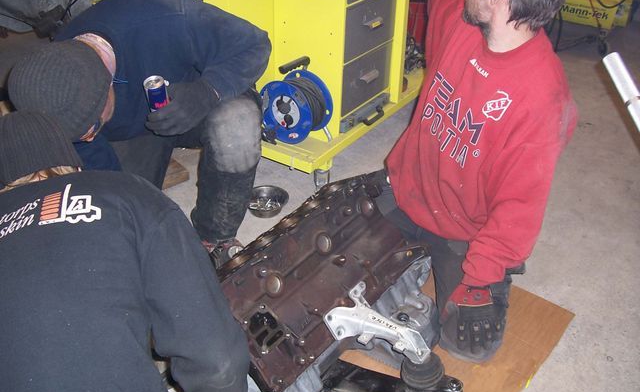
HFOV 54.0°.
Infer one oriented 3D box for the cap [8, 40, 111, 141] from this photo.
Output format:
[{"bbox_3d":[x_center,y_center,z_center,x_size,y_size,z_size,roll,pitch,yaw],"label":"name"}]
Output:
[{"bbox_3d":[-0.596,-0.246,1.450,0.190,0.230,0.185,-2,6,33],"label":"cap"}]

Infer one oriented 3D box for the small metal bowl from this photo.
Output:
[{"bbox_3d":[-0.190,0.027,2.280,0.150,0.055,0.150,1,32,-1],"label":"small metal bowl"}]

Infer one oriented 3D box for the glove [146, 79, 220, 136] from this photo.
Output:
[{"bbox_3d":[-0.352,-0.228,1.620,0.190,0.115,0.100,-24,7,-10],"label":"glove"}]

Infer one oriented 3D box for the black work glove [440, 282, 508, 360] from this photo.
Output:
[{"bbox_3d":[0.379,0.305,1.540,0.150,0.090,0.200,5,62,6],"label":"black work glove"}]

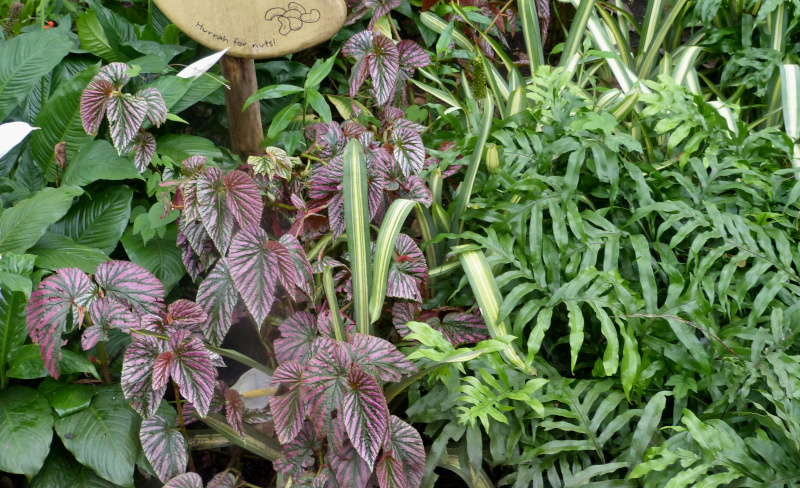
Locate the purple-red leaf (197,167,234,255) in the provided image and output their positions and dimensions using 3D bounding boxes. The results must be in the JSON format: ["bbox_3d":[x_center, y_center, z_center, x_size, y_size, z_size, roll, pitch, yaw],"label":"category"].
[{"bbox_3d":[-0.347,-0.063,2.270,0.074,0.173,0.040,-9,-10,7],"label":"purple-red leaf"}]

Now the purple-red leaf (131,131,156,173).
[{"bbox_3d":[-0.531,-0.192,2.500,0.049,0.093,0.030,8,-15,-7],"label":"purple-red leaf"}]

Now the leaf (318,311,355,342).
[{"bbox_3d":[-0.130,0.164,2.420,0.079,0.040,0.069,0,70,0],"label":"leaf"}]

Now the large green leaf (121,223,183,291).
[{"bbox_3d":[-0.523,0.035,2.550,0.136,0.060,0.172,-5,71,-7],"label":"large green leaf"}]

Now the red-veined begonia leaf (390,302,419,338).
[{"bbox_3d":[0.011,0.146,2.300,0.058,0.088,0.030,-13,-18,7],"label":"red-veined begonia leaf"}]

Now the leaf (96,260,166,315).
[{"bbox_3d":[-0.483,0.084,2.134,0.137,0.045,0.088,28,62,9],"label":"leaf"}]

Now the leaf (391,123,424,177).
[{"bbox_3d":[0.015,-0.197,2.553,0.068,0.113,0.030,-15,-3,-12],"label":"leaf"}]

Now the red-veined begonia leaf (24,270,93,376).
[{"bbox_3d":[-0.590,0.140,2.126,0.120,0.198,0.060,8,-3,15],"label":"red-veined begonia leaf"}]

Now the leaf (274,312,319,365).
[{"bbox_3d":[-0.202,0.186,2.370,0.093,0.045,0.113,5,71,7],"label":"leaf"}]

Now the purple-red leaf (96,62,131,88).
[{"bbox_3d":[-0.608,-0.357,2.550,0.071,0.030,0.078,-13,60,-8],"label":"purple-red leaf"}]

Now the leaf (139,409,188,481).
[{"bbox_3d":[-0.411,0.357,2.100,0.079,0.134,0.030,-9,-9,2],"label":"leaf"}]

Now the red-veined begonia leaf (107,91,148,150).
[{"bbox_3d":[-0.544,-0.241,2.400,0.082,0.124,0.030,6,-6,1],"label":"red-veined begonia leaf"}]

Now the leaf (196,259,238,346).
[{"bbox_3d":[-0.345,0.111,2.270,0.079,0.168,0.035,5,-8,6],"label":"leaf"}]

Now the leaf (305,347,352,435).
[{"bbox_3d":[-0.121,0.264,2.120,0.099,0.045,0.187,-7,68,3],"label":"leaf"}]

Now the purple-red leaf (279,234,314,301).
[{"bbox_3d":[-0.194,0.048,2.270,0.054,0.136,0.035,-23,-1,-19],"label":"purple-red leaf"}]

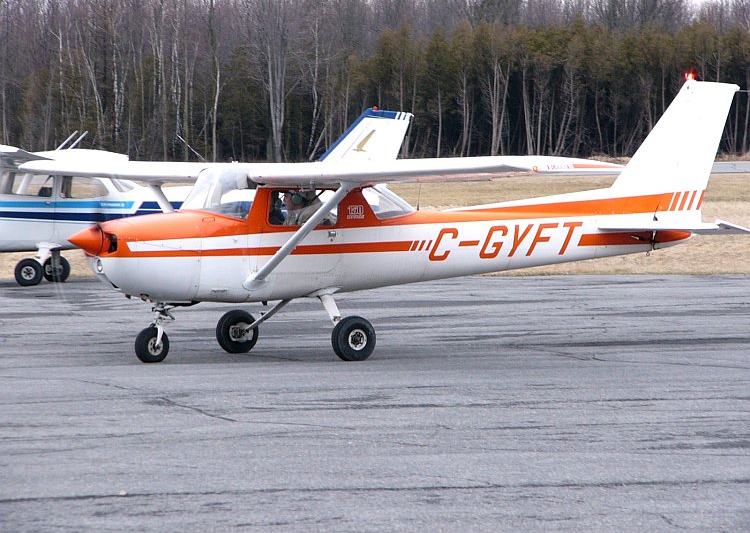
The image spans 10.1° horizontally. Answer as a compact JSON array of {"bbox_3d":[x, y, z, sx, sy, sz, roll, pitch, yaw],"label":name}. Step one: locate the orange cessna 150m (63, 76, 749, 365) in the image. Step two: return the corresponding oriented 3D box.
[{"bbox_3d":[0.420,-0.490,39.900,7.300,2.620,10.170,-1,2,-29],"label":"orange cessna 150m"}]

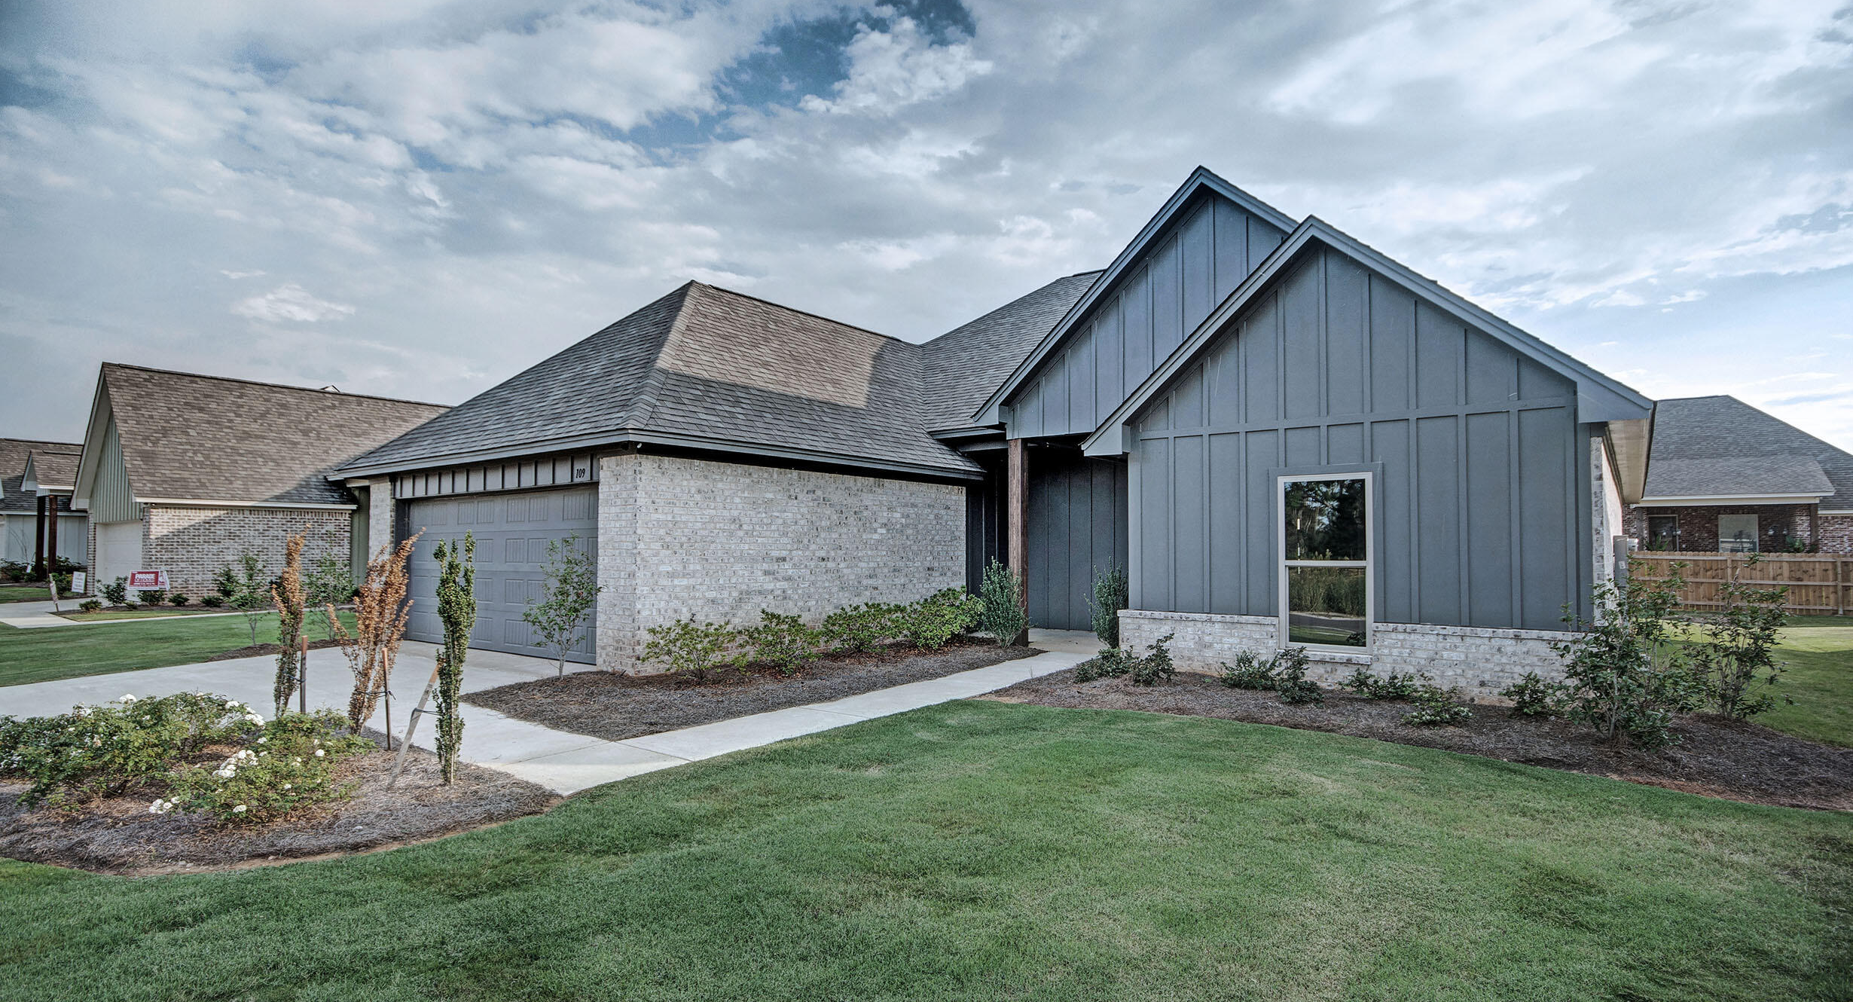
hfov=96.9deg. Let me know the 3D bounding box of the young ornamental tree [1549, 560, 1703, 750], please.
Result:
[{"bbox_3d":[5.307,1.177,6.237,1.040,1.354,1.100,-3,-4,40],"label":"young ornamental tree"}]

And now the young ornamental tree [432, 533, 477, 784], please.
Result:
[{"bbox_3d":[-2.862,0.958,4.985,0.268,1.503,0.280,2,-4,-30],"label":"young ornamental tree"}]

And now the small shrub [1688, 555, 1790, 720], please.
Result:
[{"bbox_3d":[6.954,1.165,7.030,0.810,1.362,0.850,-3,-5,44],"label":"small shrub"}]

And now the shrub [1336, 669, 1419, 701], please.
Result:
[{"bbox_3d":[4.434,1.796,8.054,0.777,0.319,0.600,-2,-4,29],"label":"shrub"}]

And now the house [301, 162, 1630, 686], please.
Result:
[{"bbox_3d":[2.637,-1.615,15.575,16.700,7.700,17.800,-3,-4,38],"label":"house"}]

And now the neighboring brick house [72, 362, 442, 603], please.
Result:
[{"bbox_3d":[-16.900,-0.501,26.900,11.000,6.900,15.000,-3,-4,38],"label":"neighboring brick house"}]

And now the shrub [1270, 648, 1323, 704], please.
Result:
[{"bbox_3d":[3.529,1.669,7.826,0.500,0.541,0.500,-1,-4,24],"label":"shrub"}]

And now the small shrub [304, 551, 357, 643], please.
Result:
[{"bbox_3d":[-8.993,1.456,12.421,0.771,1.354,0.750,2,-4,-36],"label":"small shrub"}]

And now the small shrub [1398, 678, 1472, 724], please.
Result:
[{"bbox_3d":[4.322,1.702,6.971,0.611,0.395,0.580,-2,-4,31],"label":"small shrub"}]

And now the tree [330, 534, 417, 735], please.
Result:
[{"bbox_3d":[-4.212,1.015,6.259,0.653,1.479,0.600,2,-4,-34],"label":"tree"}]

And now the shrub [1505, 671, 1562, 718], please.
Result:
[{"bbox_3d":[5.324,1.704,7.214,0.486,0.399,0.480,-2,-4,36],"label":"shrub"}]

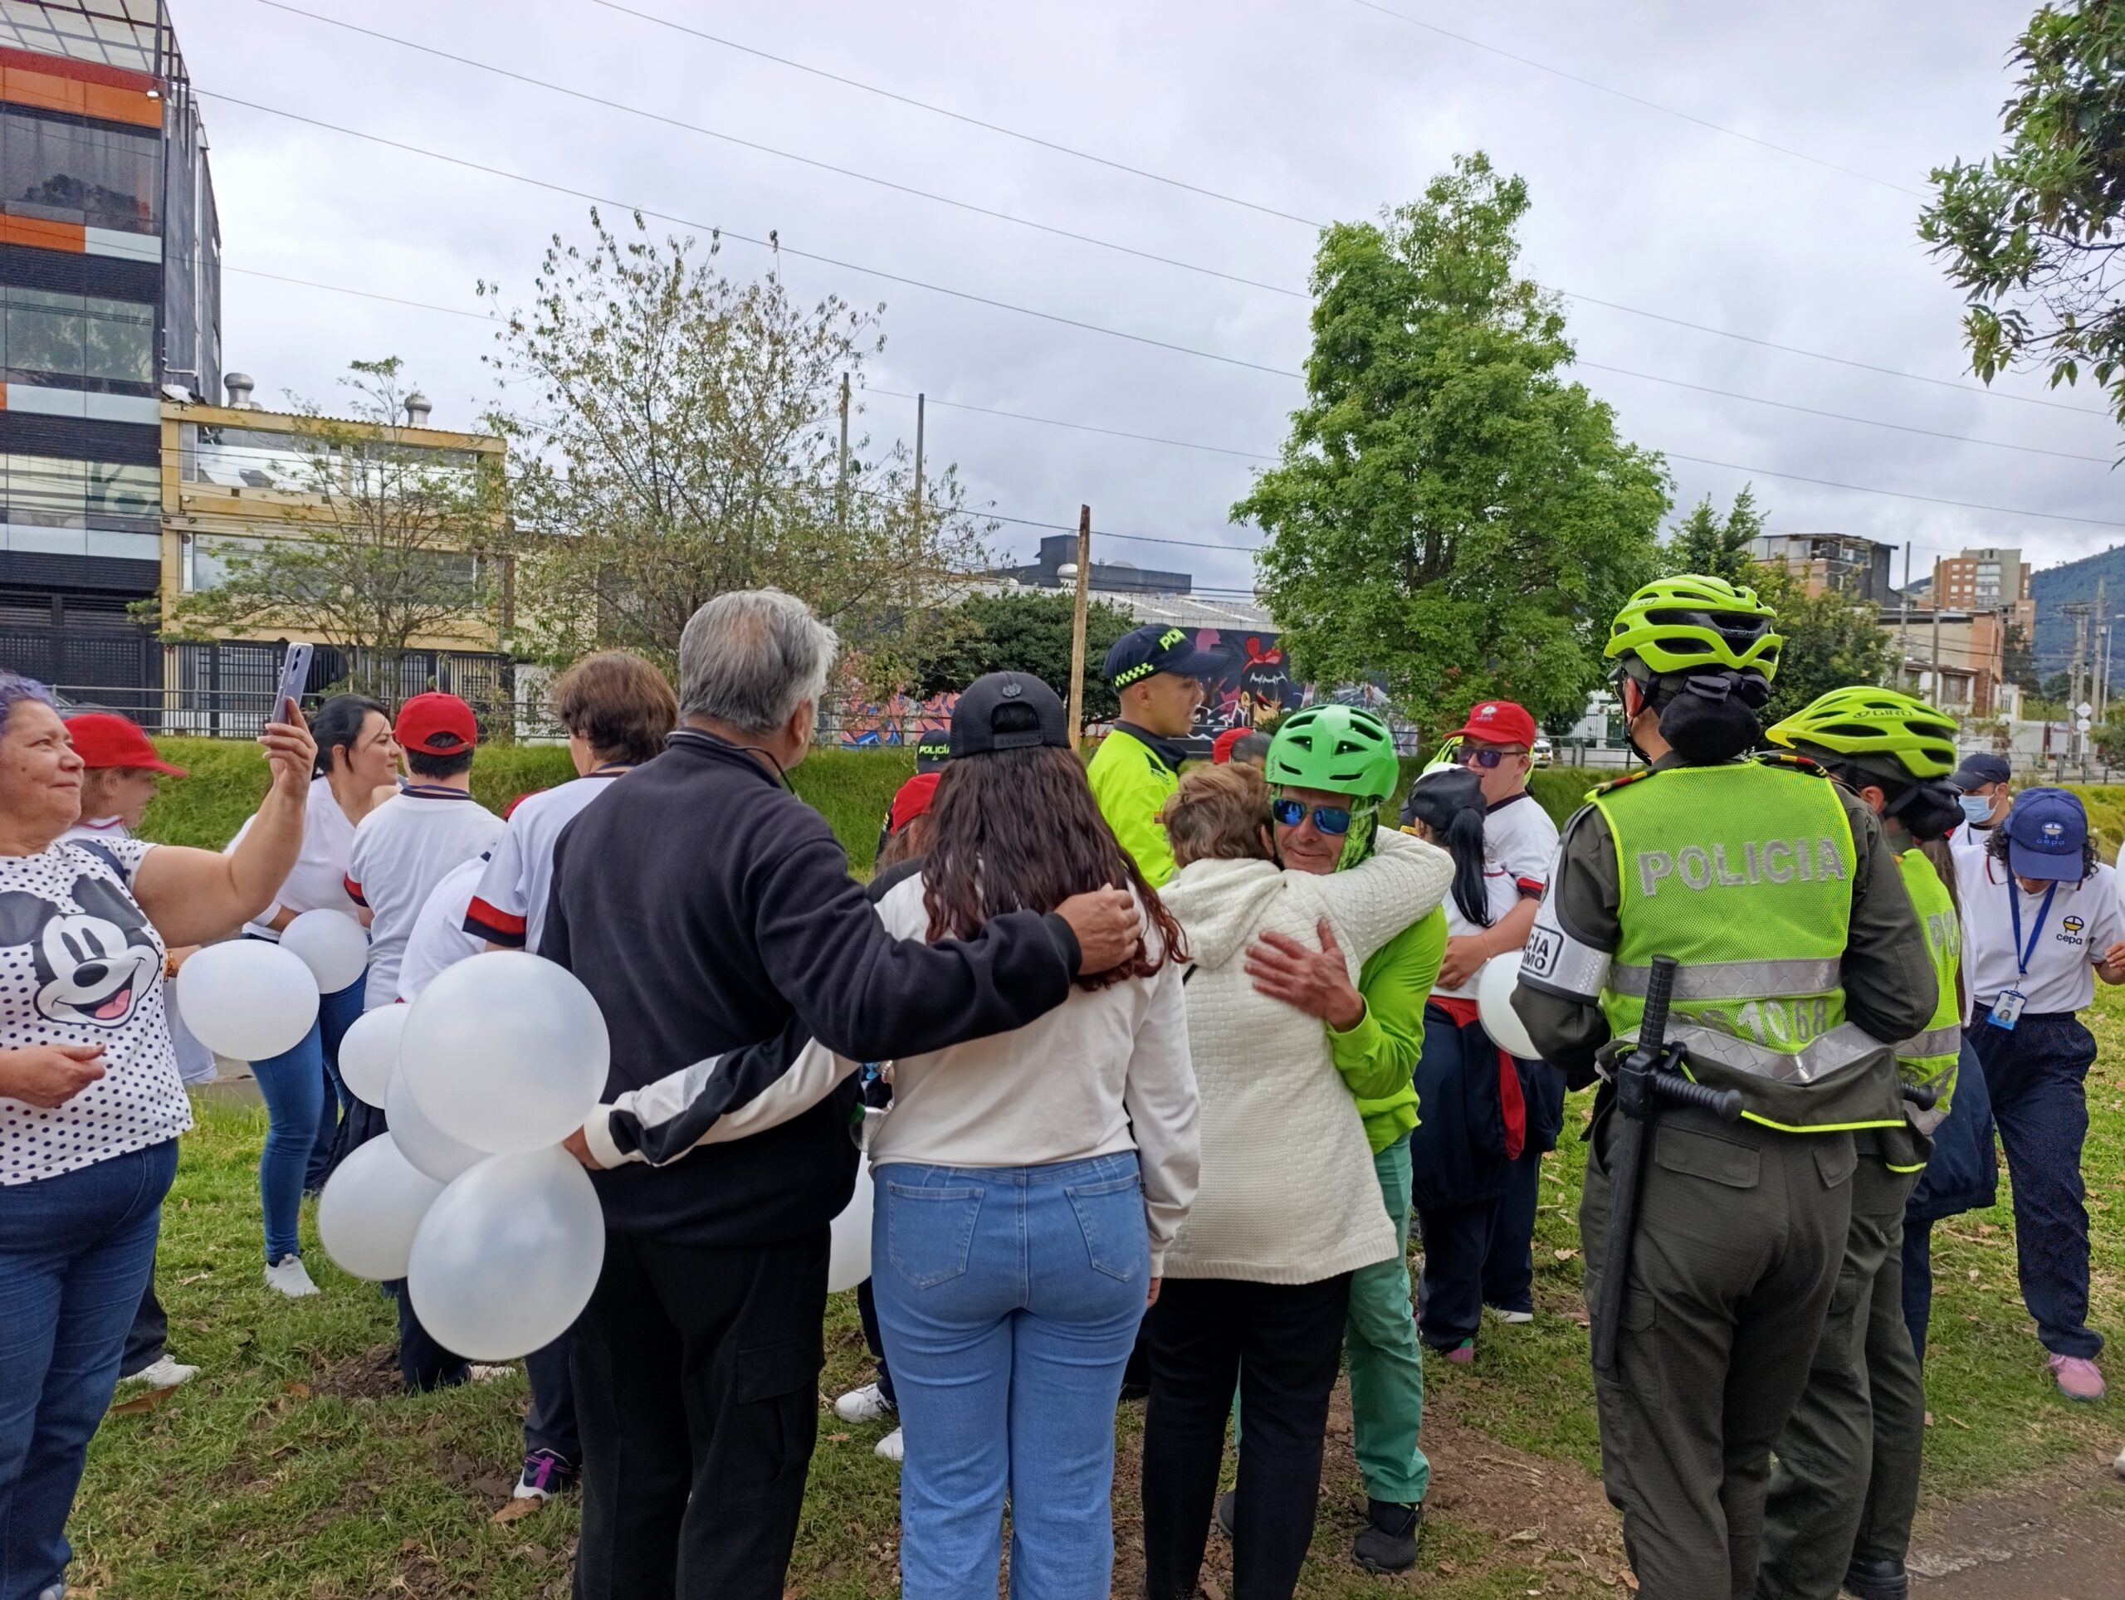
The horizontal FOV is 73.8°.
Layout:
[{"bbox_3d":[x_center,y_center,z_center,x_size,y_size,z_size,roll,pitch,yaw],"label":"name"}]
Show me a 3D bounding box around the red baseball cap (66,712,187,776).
[{"bbox_3d":[-2.220,-0.136,3.350,0.265,0.145,0.180,0,2,-33],"label":"red baseball cap"}]

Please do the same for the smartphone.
[{"bbox_3d":[-1.202,-0.165,2.200,0.010,0.162,0.076,13,0,-7],"label":"smartphone"}]

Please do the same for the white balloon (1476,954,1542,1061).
[{"bbox_3d":[1.099,0.490,3.350,0.250,0.260,0.250,2,2,0],"label":"white balloon"}]

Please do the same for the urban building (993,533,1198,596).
[{"bbox_3d":[2.186,-8.522,76.000,12.000,12.000,10.000,1,3,-24],"label":"urban building"}]

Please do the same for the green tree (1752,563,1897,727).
[{"bbox_3d":[25.724,-4.706,48.000,5.400,6.600,5.000,2,2,24],"label":"green tree"}]

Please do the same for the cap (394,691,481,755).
[{"bbox_3d":[-1.516,-0.183,3.420,0.180,0.150,0.260,0,2,-34],"label":"cap"}]

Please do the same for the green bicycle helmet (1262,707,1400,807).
[{"bbox_3d":[0.511,-0.083,2.660,0.230,0.180,0.285,7,3,19],"label":"green bicycle helmet"}]

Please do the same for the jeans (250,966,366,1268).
[{"bbox_3d":[-2.008,0.810,3.780,0.340,0.880,0.380,2,2,21],"label":"jeans"}]

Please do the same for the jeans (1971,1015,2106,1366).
[{"bbox_3d":[2.434,0.964,3.560,0.380,0.880,0.330,2,2,30],"label":"jeans"}]

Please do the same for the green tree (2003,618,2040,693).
[{"bbox_3d":[63.850,-9.314,95.000,4.500,7.000,4.500,1,3,-24],"label":"green tree"}]

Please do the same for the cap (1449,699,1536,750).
[{"bbox_3d":[1.168,-0.200,3.820,0.185,0.130,0.260,4,3,37],"label":"cap"}]

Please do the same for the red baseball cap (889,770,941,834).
[{"bbox_3d":[-0.289,0.002,3.100,0.250,0.140,0.180,-24,0,6],"label":"red baseball cap"}]

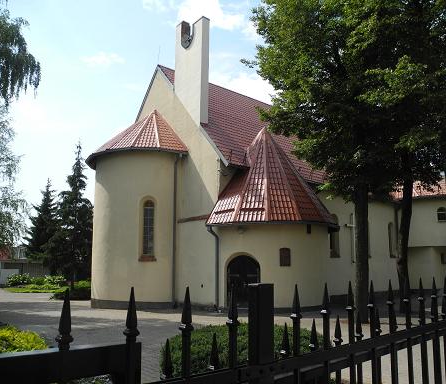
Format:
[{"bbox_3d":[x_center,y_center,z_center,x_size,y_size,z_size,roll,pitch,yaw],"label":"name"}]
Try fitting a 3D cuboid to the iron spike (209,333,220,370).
[{"bbox_3d":[-0.034,0.639,1.660,0.043,0.152,0.043,9,-13,-43],"label":"iron spike"}]

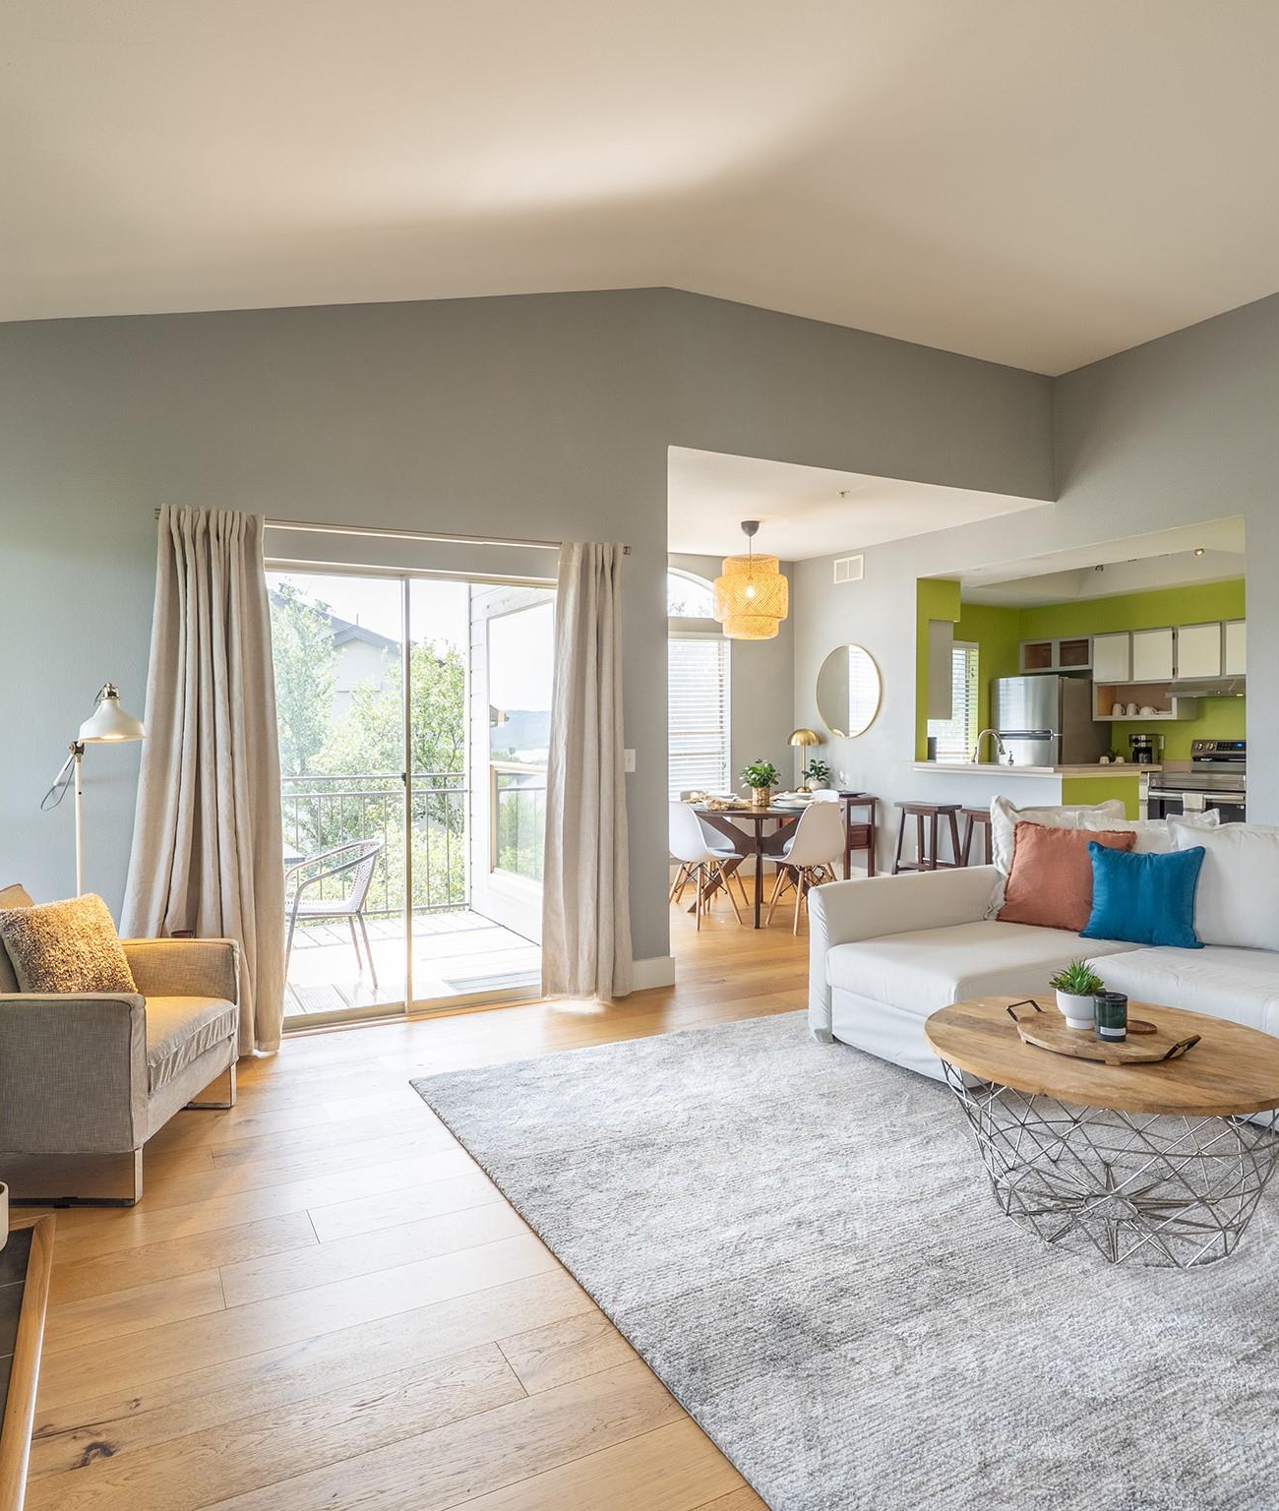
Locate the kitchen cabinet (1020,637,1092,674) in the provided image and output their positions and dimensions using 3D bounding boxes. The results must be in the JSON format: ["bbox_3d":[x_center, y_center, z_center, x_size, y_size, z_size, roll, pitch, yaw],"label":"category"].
[{"bbox_3d":[3.965,-0.930,8.635,0.320,0.322,0.748,-1,2,-29],"label":"kitchen cabinet"}]

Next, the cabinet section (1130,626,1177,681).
[{"bbox_3d":[4.494,-0.862,7.989,0.320,0.444,0.400,-1,2,-29],"label":"cabinet section"}]

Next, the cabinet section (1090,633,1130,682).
[{"bbox_3d":[4.307,-0.872,8.323,0.320,0.441,0.367,-1,2,-29],"label":"cabinet section"}]

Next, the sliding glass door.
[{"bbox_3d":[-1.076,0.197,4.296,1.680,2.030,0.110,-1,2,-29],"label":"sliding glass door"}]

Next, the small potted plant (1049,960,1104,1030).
[{"bbox_3d":[1.228,0.665,2.600,0.150,0.175,0.150,1,2,25],"label":"small potted plant"}]

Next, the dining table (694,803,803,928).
[{"bbox_3d":[0.860,0.744,6.580,1.100,0.757,1.100,0,2,7],"label":"dining table"}]

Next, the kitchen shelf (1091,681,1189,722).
[{"bbox_3d":[4.340,-0.472,7.989,0.320,0.341,0.749,-1,2,-29],"label":"kitchen shelf"}]

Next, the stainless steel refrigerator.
[{"bbox_3d":[3.803,0.169,8.643,0.730,1.746,0.740,-1,2,-29],"label":"stainless steel refrigerator"}]

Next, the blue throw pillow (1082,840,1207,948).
[{"bbox_3d":[2.083,0.564,3.861,0.450,0.430,0.150,1,-18,32],"label":"blue throw pillow"}]

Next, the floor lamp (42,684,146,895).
[{"bbox_3d":[-2.020,0.481,3.416,0.400,1.500,0.270,0,2,22],"label":"floor lamp"}]

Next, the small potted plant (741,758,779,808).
[{"bbox_3d":[0.850,0.202,6.545,0.280,0.335,0.280,0,2,7],"label":"small potted plant"}]

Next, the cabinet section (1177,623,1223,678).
[{"bbox_3d":[4.686,-0.852,7.646,0.320,0.447,0.385,-1,2,-29],"label":"cabinet section"}]

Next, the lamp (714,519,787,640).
[{"bbox_3d":[0.761,-1.199,6.360,0.500,0.815,0.500,0,2,0],"label":"lamp"}]

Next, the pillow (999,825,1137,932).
[{"bbox_3d":[1.882,0.542,4.132,0.500,0.480,0.160,1,-26,40],"label":"pillow"}]

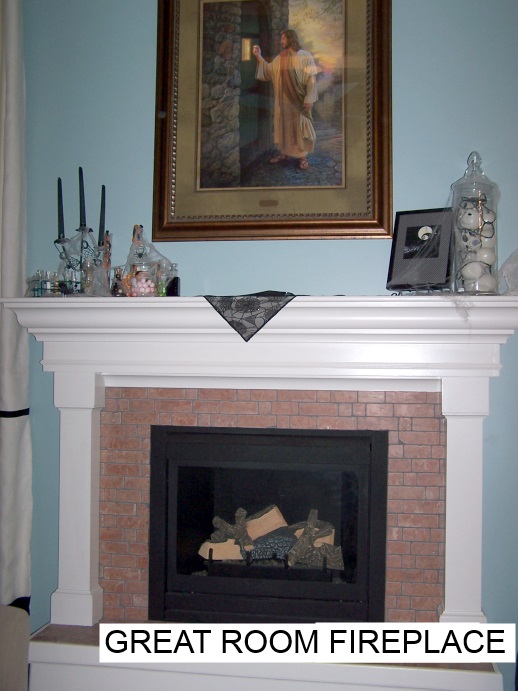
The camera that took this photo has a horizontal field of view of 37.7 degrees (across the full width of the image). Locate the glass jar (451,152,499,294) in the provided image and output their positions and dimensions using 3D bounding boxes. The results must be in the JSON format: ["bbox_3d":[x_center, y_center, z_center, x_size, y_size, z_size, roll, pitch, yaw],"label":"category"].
[{"bbox_3d":[0.771,-0.431,2.712,0.168,0.527,0.168,0,-1,9],"label":"glass jar"}]

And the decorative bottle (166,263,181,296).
[{"bbox_3d":[-0.325,-0.245,2.874,0.051,0.136,0.051,0,-1,9],"label":"decorative bottle"}]

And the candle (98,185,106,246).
[{"bbox_3d":[-0.612,-0.505,2.957,0.023,0.243,0.023,2,-1,9],"label":"candle"}]

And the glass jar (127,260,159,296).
[{"bbox_3d":[-0.442,-0.250,2.893,0.109,0.144,0.109,1,-1,0],"label":"glass jar"}]

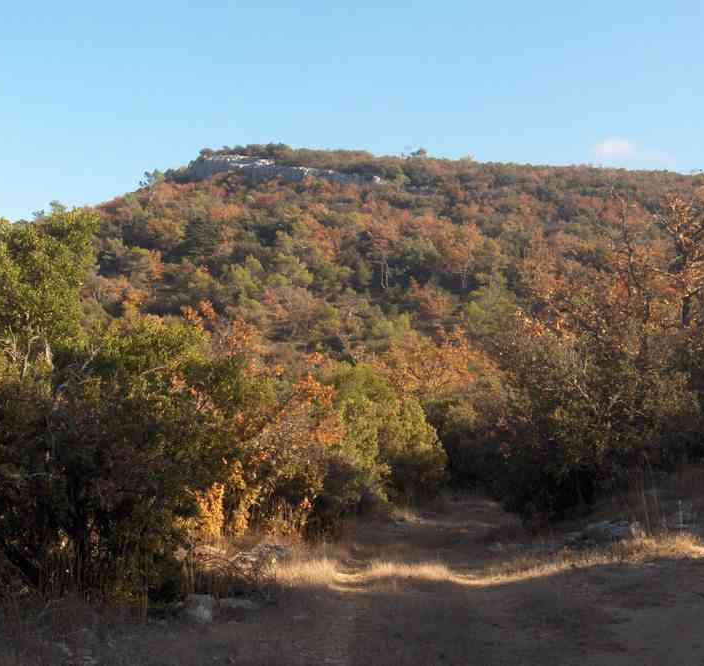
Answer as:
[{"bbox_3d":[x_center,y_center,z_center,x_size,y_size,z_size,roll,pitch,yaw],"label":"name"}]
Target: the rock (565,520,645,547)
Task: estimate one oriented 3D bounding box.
[{"bbox_3d":[3.270,2.586,18.200,1.000,0.300,0.650,0,-3,0],"label":"rock"}]

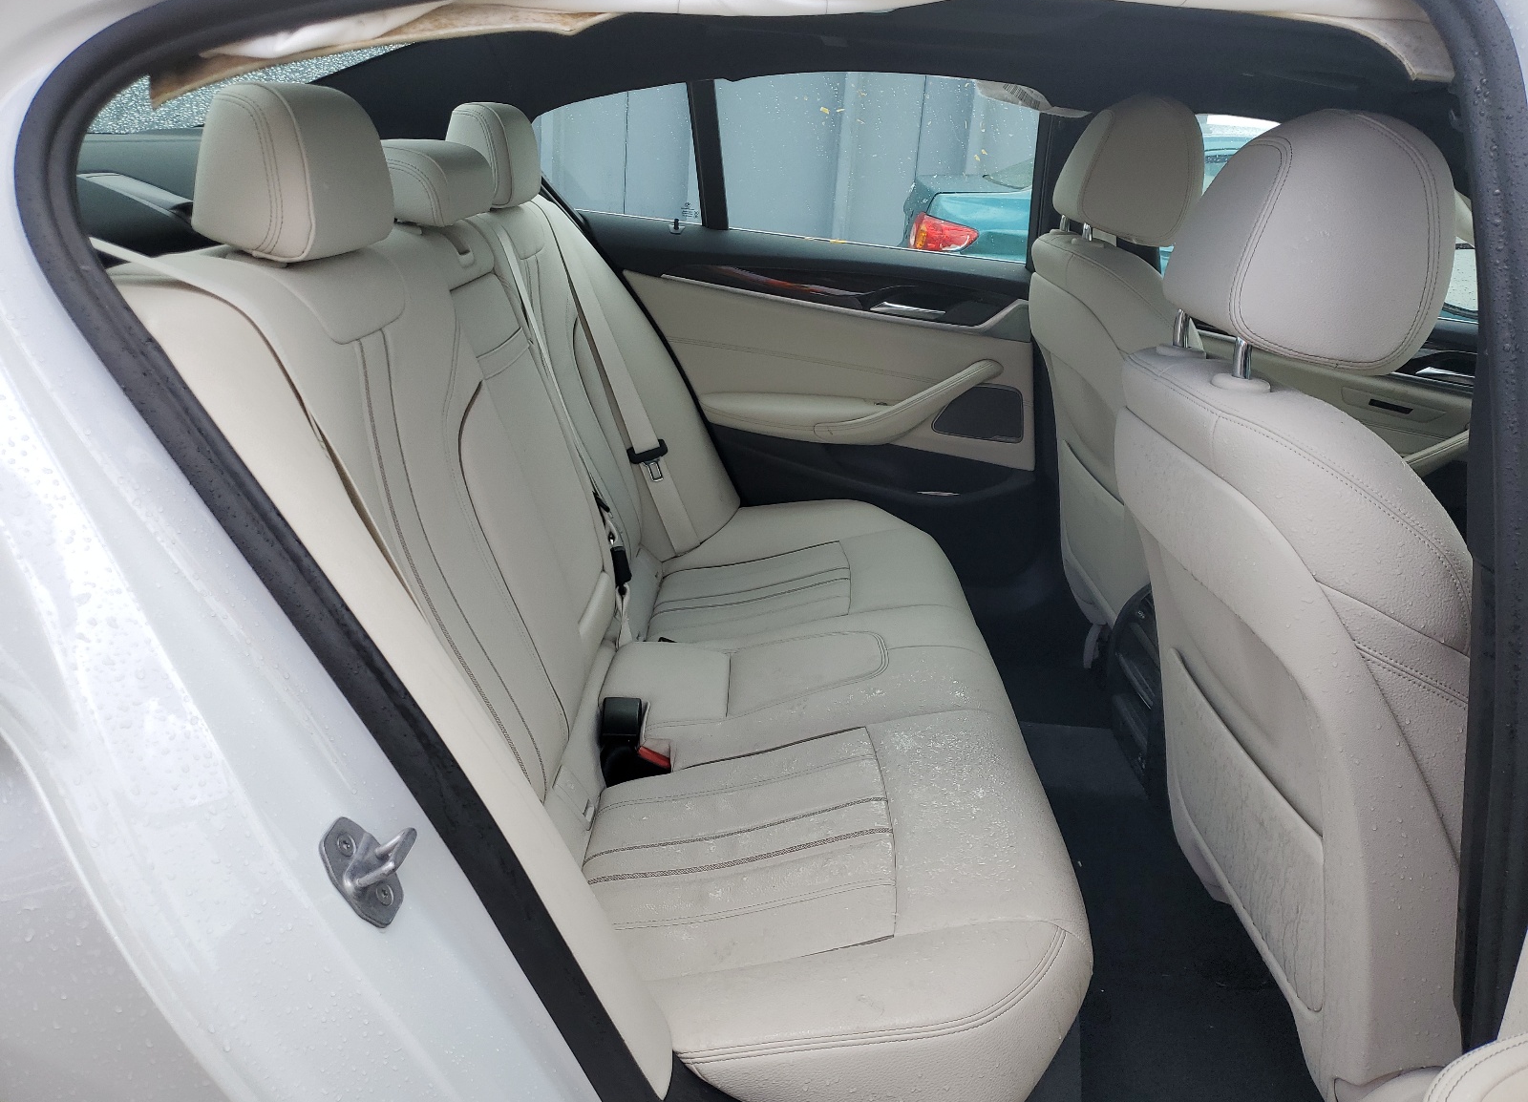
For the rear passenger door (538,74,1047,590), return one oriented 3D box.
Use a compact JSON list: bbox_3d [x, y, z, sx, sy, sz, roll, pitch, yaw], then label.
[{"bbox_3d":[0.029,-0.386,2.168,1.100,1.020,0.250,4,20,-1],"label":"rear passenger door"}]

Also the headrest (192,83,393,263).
[{"bbox_3d":[-0.413,-0.345,1.026,0.117,0.155,0.250,-4,20,2],"label":"headrest"}]

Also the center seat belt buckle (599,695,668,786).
[{"bbox_3d":[-0.162,0.248,1.468,0.080,0.090,0.070,4,20,-1],"label":"center seat belt buckle"}]

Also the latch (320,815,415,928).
[{"bbox_3d":[-0.258,0.210,0.770,0.043,0.077,0.042,-31,9,21],"label":"latch"}]

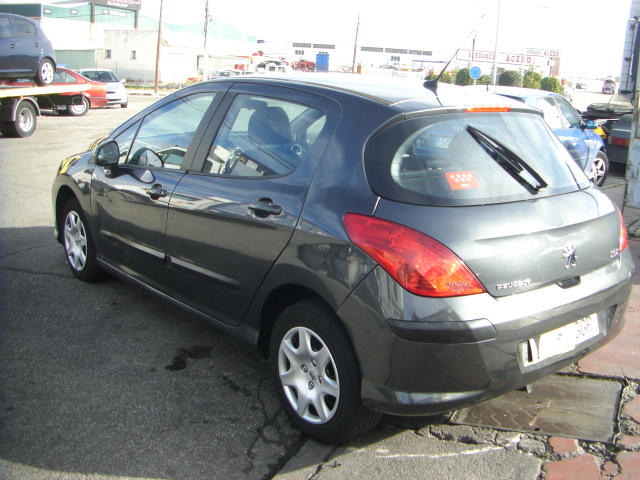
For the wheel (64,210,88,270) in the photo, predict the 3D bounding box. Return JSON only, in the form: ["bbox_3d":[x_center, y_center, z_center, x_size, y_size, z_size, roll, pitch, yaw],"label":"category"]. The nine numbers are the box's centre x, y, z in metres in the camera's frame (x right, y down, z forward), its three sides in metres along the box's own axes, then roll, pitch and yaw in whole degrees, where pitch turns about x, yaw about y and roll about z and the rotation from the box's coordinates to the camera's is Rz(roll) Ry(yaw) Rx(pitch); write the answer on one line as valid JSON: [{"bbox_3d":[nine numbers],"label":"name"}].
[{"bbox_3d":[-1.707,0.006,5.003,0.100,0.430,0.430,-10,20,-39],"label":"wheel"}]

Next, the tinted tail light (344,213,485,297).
[{"bbox_3d":[0.356,0.051,2.666,0.360,0.260,0.470,-10,20,-39],"label":"tinted tail light"}]

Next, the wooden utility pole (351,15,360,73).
[{"bbox_3d":[4.124,-21.560,81.038,0.270,8.400,0.270,4,14,0],"label":"wooden utility pole"}]

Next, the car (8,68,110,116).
[{"bbox_3d":[-8.713,-4.611,21.595,4.350,1.360,1.700,0,15,-13],"label":"car"}]

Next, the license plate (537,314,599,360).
[{"bbox_3d":[1.060,0.423,2.989,0.510,0.110,0.020,-10,8,-39],"label":"license plate"}]

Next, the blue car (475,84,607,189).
[{"bbox_3d":[3.072,-1.467,10.404,1.700,1.440,4.000,13,17,34],"label":"blue car"}]

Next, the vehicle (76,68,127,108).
[{"bbox_3d":[-8.543,-5.899,27.042,1.710,1.430,4.000,-3,16,-23],"label":"vehicle"}]

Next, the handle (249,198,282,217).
[{"bbox_3d":[-0.238,-0.131,3.059,0.060,0.080,0.220,-10,20,-39],"label":"handle"}]

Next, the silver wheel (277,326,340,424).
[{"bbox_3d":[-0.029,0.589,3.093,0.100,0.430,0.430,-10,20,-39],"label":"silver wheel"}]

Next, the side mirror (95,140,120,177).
[{"bbox_3d":[-1.232,-0.476,4.074,0.190,0.200,0.150,-10,20,-39],"label":"side mirror"}]

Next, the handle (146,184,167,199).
[{"bbox_3d":[-0.890,-0.258,3.822,0.060,0.075,0.210,-10,20,-39],"label":"handle"}]

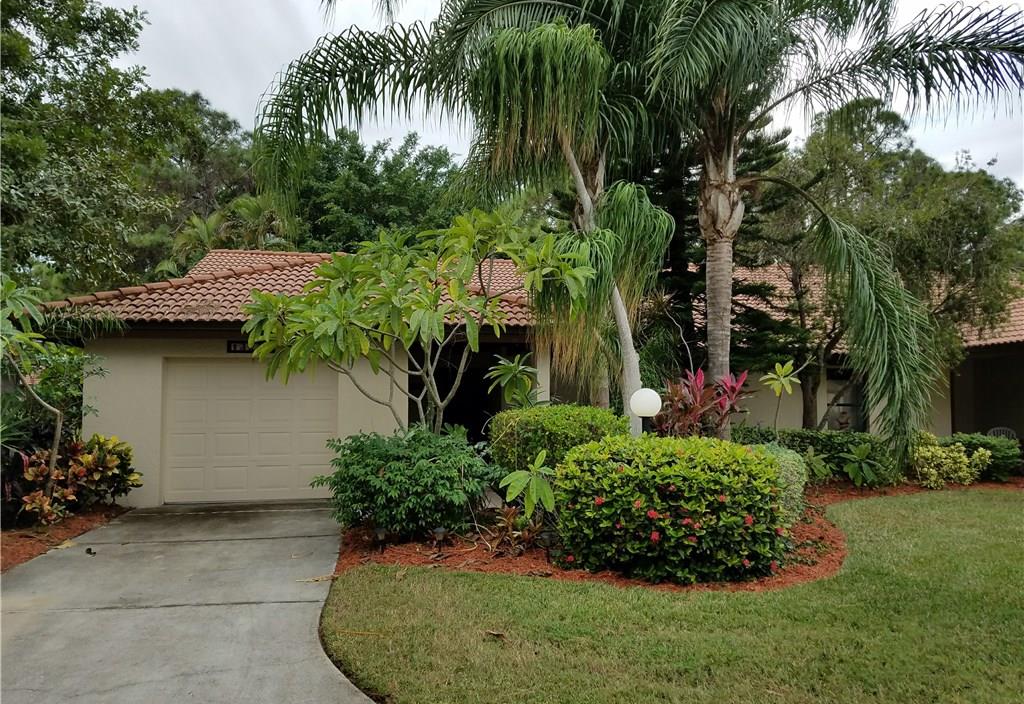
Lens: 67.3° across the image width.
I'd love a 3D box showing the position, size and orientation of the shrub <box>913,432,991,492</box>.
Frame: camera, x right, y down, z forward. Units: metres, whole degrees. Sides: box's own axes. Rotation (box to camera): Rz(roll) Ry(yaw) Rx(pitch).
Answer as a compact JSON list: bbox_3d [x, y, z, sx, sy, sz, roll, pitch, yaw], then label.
[{"bbox_3d":[7.657,1.848,13.400,1.420,0.920,1.100,-1,-3,30],"label":"shrub"}]

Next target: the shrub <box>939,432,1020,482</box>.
[{"bbox_3d":[8.753,1.935,14.400,1.550,0.850,1.250,-2,-3,31],"label":"shrub"}]

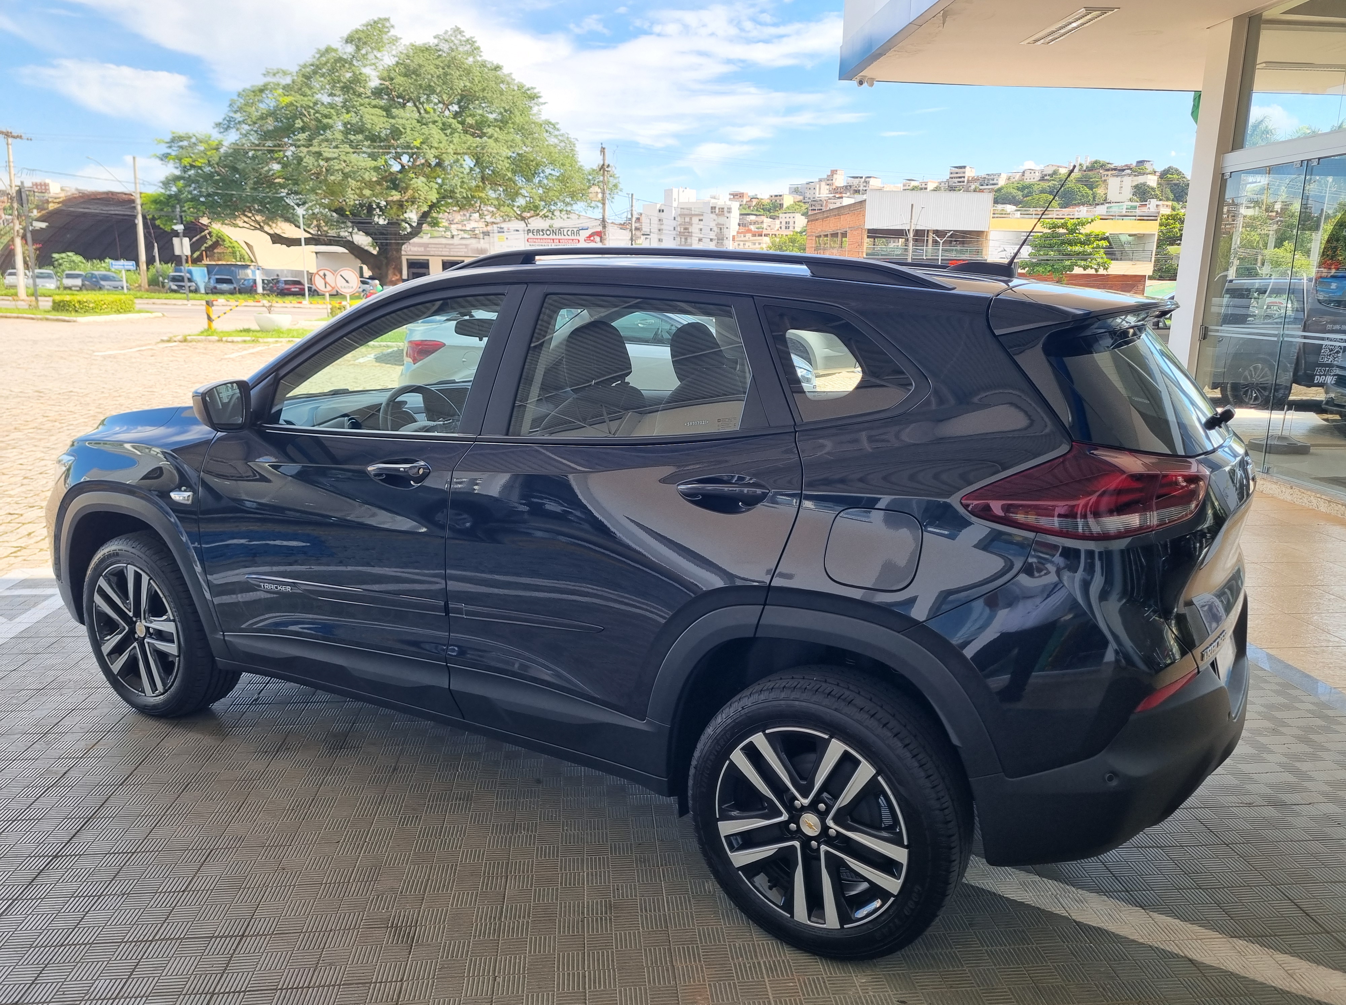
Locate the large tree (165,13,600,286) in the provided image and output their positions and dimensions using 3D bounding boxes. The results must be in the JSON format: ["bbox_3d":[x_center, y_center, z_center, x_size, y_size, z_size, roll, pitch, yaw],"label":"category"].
[{"bbox_3d":[-20.861,-24.212,71.955,29.500,18.000,27.000,-3,14,-15],"label":"large tree"}]

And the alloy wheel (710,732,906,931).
[{"bbox_3d":[0.352,0.733,2.394,0.472,0.472,0.175,8,14,29],"label":"alloy wheel"}]

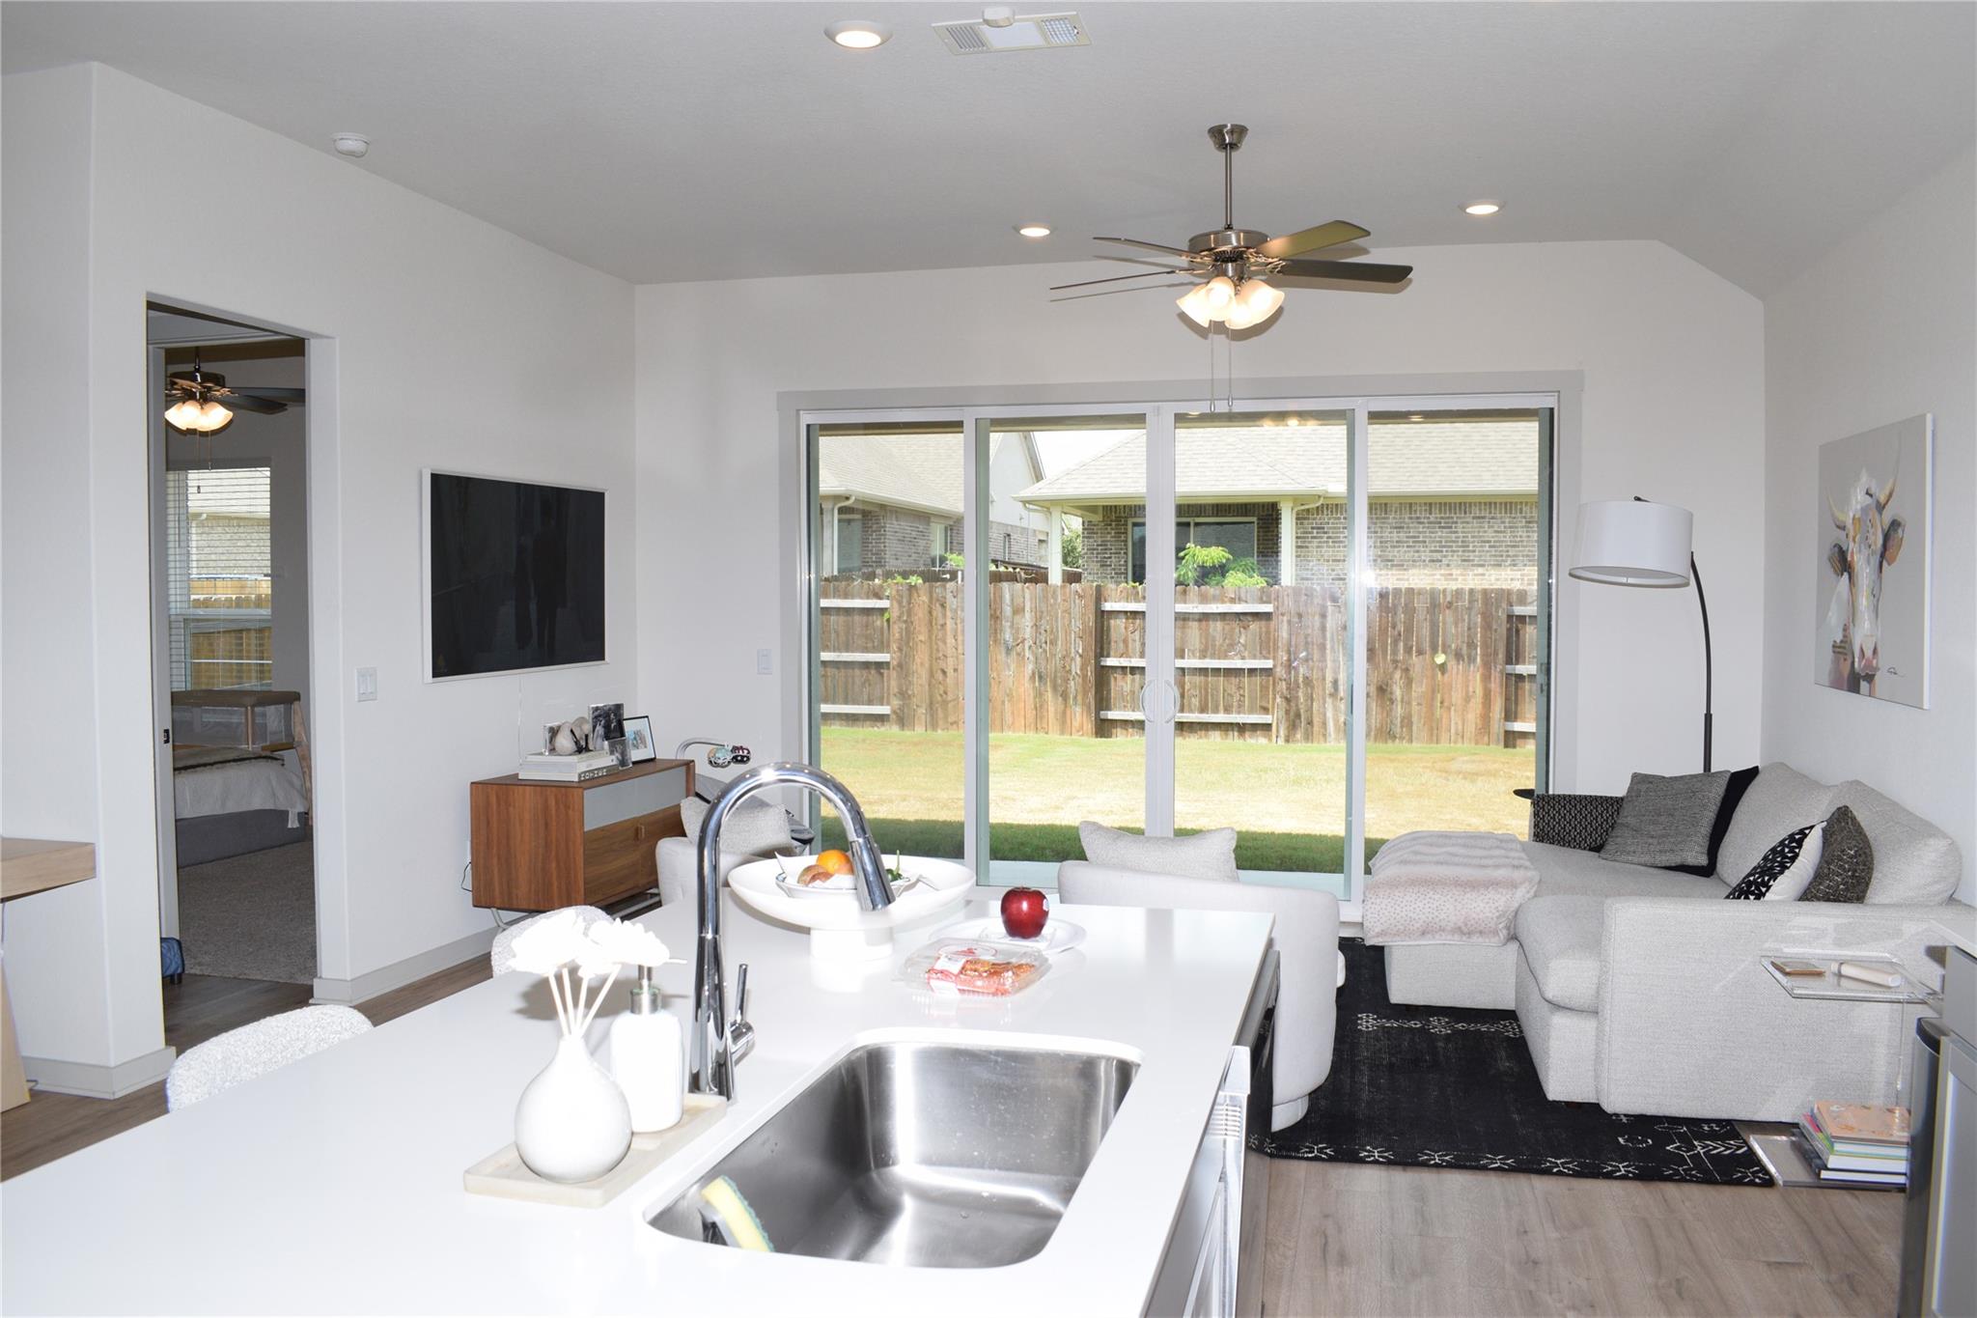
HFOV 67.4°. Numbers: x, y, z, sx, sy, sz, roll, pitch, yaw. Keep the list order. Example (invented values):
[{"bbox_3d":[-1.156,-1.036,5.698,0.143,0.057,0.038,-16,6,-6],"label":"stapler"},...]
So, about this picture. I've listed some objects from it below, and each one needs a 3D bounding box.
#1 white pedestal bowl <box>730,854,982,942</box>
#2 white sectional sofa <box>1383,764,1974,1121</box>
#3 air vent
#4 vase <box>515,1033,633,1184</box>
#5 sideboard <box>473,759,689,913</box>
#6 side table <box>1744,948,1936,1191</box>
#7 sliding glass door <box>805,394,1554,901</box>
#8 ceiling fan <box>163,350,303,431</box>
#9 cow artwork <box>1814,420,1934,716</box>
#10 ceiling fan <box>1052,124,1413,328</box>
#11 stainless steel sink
[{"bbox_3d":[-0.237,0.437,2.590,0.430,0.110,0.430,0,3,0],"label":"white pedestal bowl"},{"bbox_3d":[2.259,0.877,5.362,1.580,0.925,2.050,1,3,15],"label":"white sectional sofa"},{"bbox_3d":[0.070,-1.722,4.114,0.400,0.020,0.238,1,3,15],"label":"air vent"},{"bbox_3d":[-0.458,0.497,1.643,0.126,0.150,0.126,1,3,15],"label":"vase"},{"bbox_3d":[-1.791,0.877,6.718,0.500,0.738,1.055,1,3,15],"label":"sideboard"},{"bbox_3d":[2.299,1.103,3.982,0.380,0.540,0.365,1,3,15],"label":"side table"},{"bbox_3d":[0.783,-0.027,7.031,3.530,2.362,0.130,1,3,15],"label":"sliding glass door"},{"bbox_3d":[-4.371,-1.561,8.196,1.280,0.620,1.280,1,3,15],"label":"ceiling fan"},{"bbox_3d":[2.808,-0.302,4.734,0.027,0.845,1.060,1,3,15],"label":"cow artwork"},{"bbox_3d":[0.792,-1.412,4.902,1.270,0.650,1.230,1,3,10],"label":"ceiling fan"},{"bbox_3d":[-0.066,0.675,1.762,0.430,0.220,0.720,1,3,15],"label":"stainless steel sink"}]

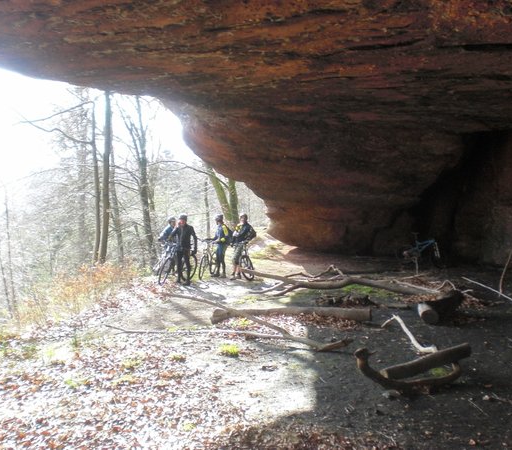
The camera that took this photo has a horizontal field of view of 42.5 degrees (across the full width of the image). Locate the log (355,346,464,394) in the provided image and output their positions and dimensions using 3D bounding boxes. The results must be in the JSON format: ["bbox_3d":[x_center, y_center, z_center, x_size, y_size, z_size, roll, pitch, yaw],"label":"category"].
[{"bbox_3d":[1.510,1.400,6.400,1.100,0.340,0.500,0,0,6],"label":"log"}]

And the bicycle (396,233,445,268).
[{"bbox_3d":[4.874,0.722,19.400,1.720,1.040,0.620,0,0,26],"label":"bicycle"}]

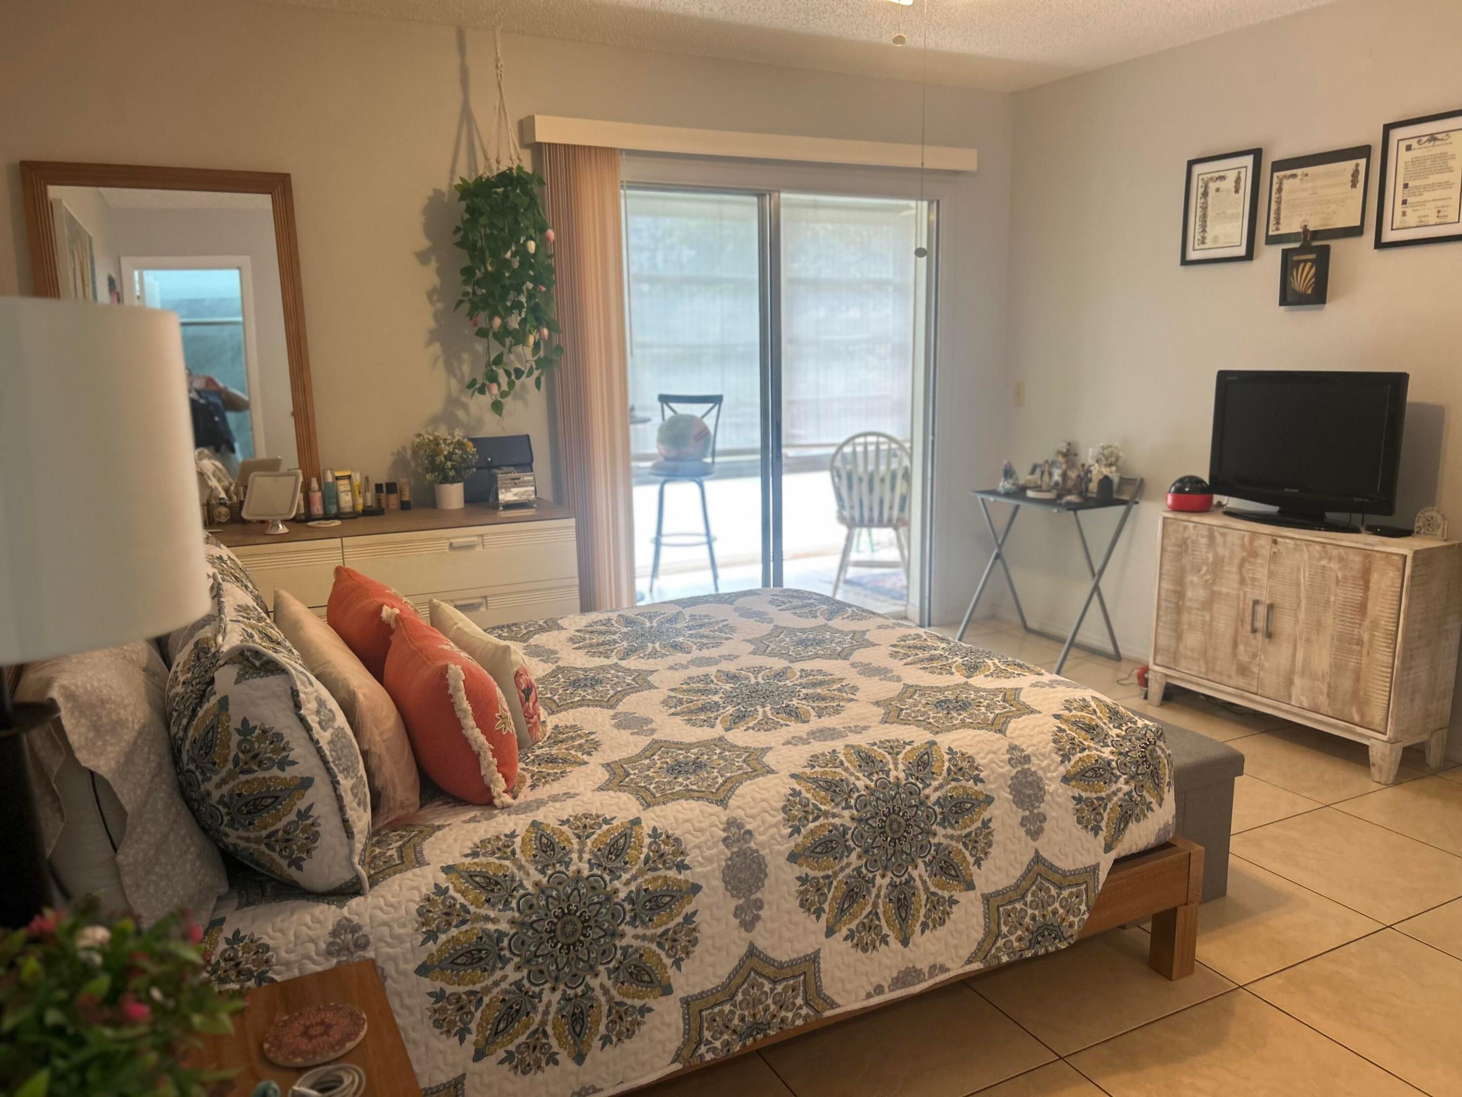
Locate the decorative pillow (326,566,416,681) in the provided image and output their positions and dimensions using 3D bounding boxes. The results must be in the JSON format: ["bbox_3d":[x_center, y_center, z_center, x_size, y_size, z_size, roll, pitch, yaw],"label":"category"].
[{"bbox_3d":[-0.759,0.206,2.413,0.150,0.310,0.450,-25,20,-22],"label":"decorative pillow"}]

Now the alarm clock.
[{"bbox_3d":[1.678,-0.199,4.027,0.165,0.127,0.130,3,11,22],"label":"alarm clock"}]

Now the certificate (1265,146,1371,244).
[{"bbox_3d":[1.999,-1.195,3.742,0.020,0.283,0.360,-6,12,-27],"label":"certificate"}]

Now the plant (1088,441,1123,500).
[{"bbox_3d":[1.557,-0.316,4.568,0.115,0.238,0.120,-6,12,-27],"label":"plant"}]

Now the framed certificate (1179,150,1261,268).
[{"bbox_3d":[1.820,-1.257,4.074,0.022,0.385,0.320,-6,12,-27],"label":"framed certificate"}]

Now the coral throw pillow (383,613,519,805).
[{"bbox_3d":[-0.494,0.270,1.932,0.164,0.276,0.401,-26,19,-21],"label":"coral throw pillow"}]

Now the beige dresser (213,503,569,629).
[{"bbox_3d":[-1.304,0.310,3.658,1.490,0.784,0.592,-6,11,-24],"label":"beige dresser"}]

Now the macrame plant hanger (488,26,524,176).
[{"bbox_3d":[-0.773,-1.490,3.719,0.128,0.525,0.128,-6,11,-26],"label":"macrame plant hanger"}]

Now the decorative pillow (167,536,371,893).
[{"bbox_3d":[-0.706,0.237,1.703,0.230,0.421,0.592,-27,20,-21],"label":"decorative pillow"}]

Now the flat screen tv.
[{"bbox_3d":[1.924,-0.334,3.682,0.220,0.510,0.665,-7,12,-28],"label":"flat screen tv"}]

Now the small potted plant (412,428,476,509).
[{"bbox_3d":[-1.013,-0.280,3.896,0.224,0.284,0.197,-6,11,-26],"label":"small potted plant"}]

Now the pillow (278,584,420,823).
[{"bbox_3d":[-0.740,0.254,2.085,0.164,0.270,0.855,-22,18,-23],"label":"pillow"}]

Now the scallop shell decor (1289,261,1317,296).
[{"bbox_3d":[1.952,-0.923,3.751,0.026,0.115,0.099,-6,11,-26],"label":"scallop shell decor"}]

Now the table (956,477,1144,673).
[{"bbox_3d":[1.371,0.066,4.758,0.440,0.780,0.630,-6,11,-25],"label":"table"}]

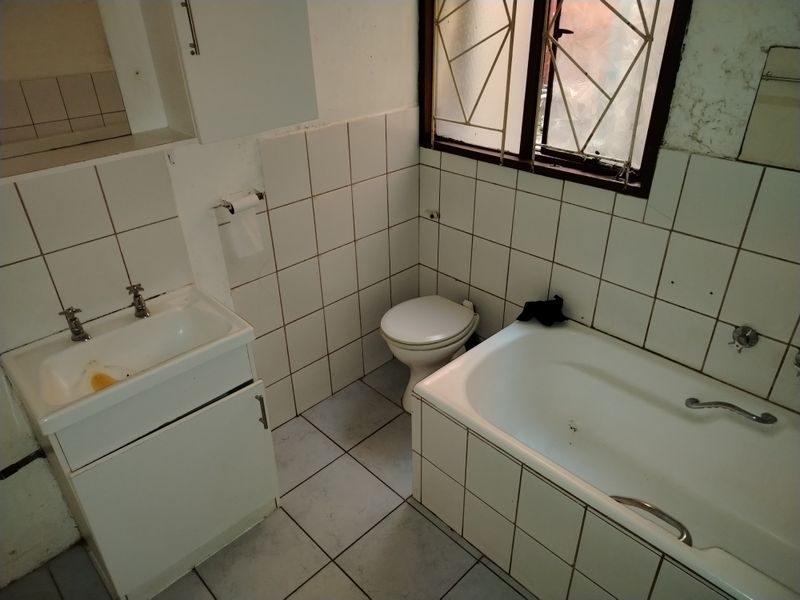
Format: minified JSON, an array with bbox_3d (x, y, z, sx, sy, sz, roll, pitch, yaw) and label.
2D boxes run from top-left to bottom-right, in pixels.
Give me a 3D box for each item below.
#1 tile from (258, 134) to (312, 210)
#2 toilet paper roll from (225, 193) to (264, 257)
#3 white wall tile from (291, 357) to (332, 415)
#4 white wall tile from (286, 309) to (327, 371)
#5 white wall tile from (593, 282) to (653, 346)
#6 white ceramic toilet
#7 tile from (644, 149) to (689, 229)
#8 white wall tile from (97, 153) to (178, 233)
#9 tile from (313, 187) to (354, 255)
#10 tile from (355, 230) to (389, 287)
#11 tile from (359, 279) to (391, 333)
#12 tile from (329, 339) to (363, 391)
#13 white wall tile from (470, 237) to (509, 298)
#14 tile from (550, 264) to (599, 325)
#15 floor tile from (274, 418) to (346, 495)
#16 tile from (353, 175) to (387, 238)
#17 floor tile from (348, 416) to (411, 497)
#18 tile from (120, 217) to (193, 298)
[{"bbox_3d":[-0.419,-0.474,2.043,0.199,0.246,0.010,-27,38,-37],"label":"tile"},{"bbox_3d":[-0.535,-0.253,1.926,0.102,0.205,0.055,-27,38,-37],"label":"toilet paper roll"},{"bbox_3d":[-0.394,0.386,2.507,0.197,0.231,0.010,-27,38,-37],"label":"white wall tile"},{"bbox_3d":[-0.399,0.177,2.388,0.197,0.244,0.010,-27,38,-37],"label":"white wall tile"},{"bbox_3d":[0.825,0.049,2.051,0.010,0.212,0.201,-27,38,-37],"label":"white wall tile"},{"bbox_3d":[0.145,0.254,2.576,0.470,0.435,0.370,-27,38,-37],"label":"white ceramic toilet"},{"bbox_3d":[0.860,-0.352,1.789,0.010,0.246,0.090,-27,38,-37],"label":"tile"},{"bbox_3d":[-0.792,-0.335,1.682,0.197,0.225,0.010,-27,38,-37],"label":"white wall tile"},{"bbox_3d":[-0.270,-0.330,2.288,0.199,0.249,0.010,-27,38,-37],"label":"tile"},{"bbox_3d":[-0.124,-0.186,2.536,0.198,0.248,0.010,-27,38,-37],"label":"tile"},{"bbox_3d":[-0.119,0.034,2.672,0.199,0.251,0.010,-27,38,-37],"label":"tile"},{"bbox_3d":[-0.257,0.320,2.674,0.199,0.238,0.010,-27,38,-37],"label":"tile"},{"bbox_3d":[0.398,-0.146,2.444,0.010,0.248,0.201,-27,38,-37],"label":"white wall tile"},{"bbox_3d":[0.688,-0.016,2.195,0.010,0.222,0.201,-27,38,-37],"label":"tile"},{"bbox_3d":[-0.465,0.651,2.335,0.354,0.010,0.333,-27,38,-37],"label":"floor tile"},{"bbox_3d":[-0.129,-0.404,2.420,0.199,0.251,0.010,-27,38,-37],"label":"tile"},{"bbox_3d":[0.024,0.647,2.333,0.350,0.010,0.350,-27,38,-37],"label":"floor tile"},{"bbox_3d":[-0.795,-0.130,1.815,0.197,0.245,0.010,-27,38,-37],"label":"tile"}]

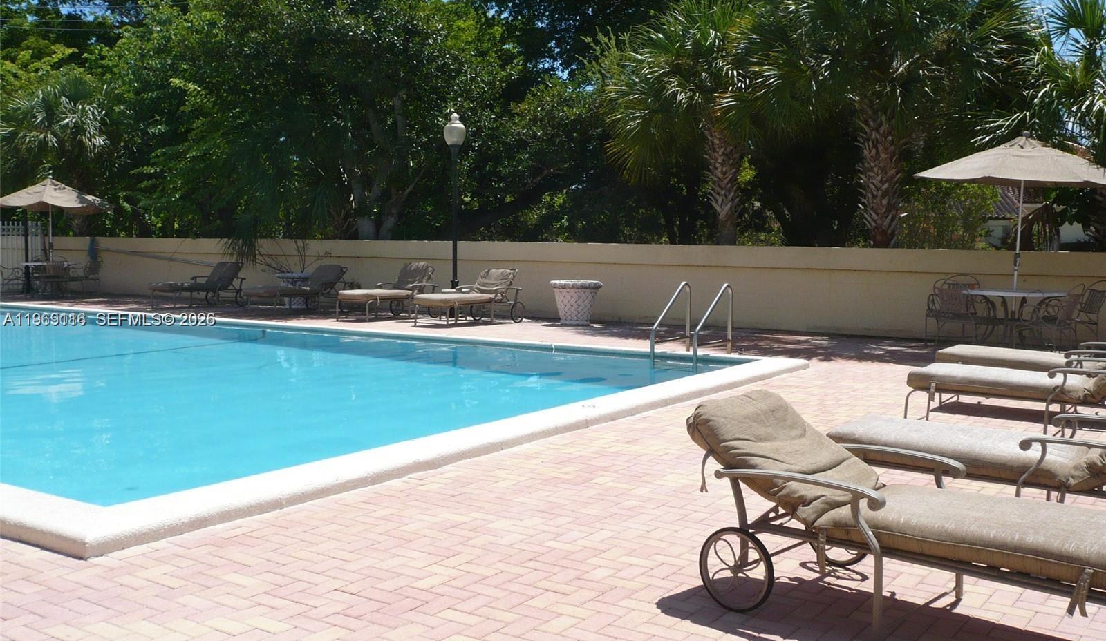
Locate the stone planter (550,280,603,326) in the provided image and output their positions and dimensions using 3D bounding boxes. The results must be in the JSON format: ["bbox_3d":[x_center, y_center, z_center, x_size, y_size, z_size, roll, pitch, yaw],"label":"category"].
[{"bbox_3d":[0.376,-0.298,18.200,0.845,0.697,0.845,0,4,0],"label":"stone planter"}]

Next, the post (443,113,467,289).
[{"bbox_3d":[-1.685,-1.792,19.179,0.410,3.490,0.410,0,4,0],"label":"post"}]

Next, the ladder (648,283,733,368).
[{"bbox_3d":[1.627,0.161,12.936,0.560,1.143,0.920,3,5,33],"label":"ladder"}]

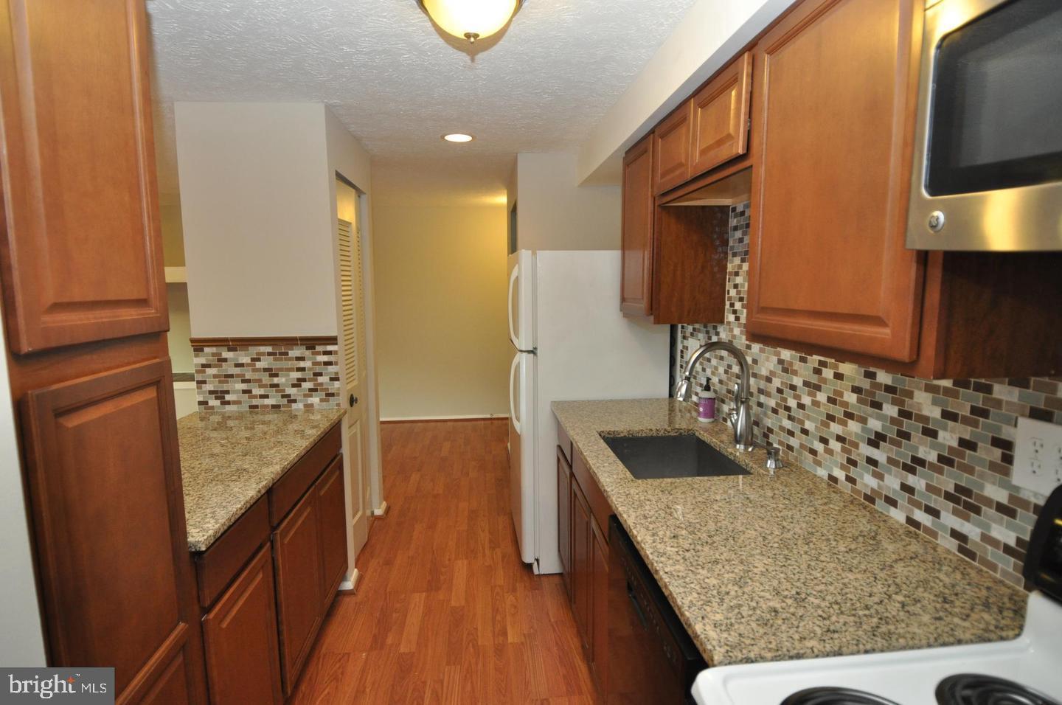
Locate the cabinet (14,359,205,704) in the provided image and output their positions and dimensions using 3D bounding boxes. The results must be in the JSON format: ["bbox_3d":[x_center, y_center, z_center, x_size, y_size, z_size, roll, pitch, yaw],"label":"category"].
[{"bbox_3d":[-1.023,0.703,0.994,0.585,1.344,0.390,-1,7,-6],"label":"cabinet"}]

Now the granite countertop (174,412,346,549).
[{"bbox_3d":[-1.154,0.372,1.815,0.698,0.033,1.350,-1,7,-6],"label":"granite countertop"}]

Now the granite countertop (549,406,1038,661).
[{"bbox_3d":[0.515,0.366,1.736,0.656,0.034,1.835,-1,7,-6],"label":"granite countertop"}]

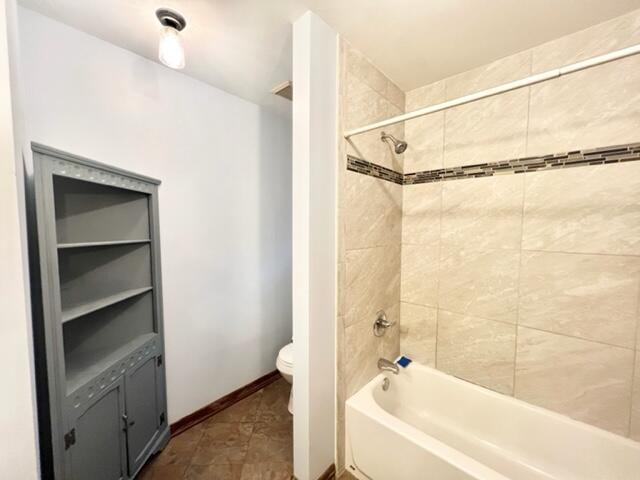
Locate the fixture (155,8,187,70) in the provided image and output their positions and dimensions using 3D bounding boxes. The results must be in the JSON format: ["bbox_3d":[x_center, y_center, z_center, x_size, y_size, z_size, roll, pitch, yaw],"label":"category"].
[{"bbox_3d":[-0.726,-0.982,1.180,0.128,0.203,0.128,3,5,44],"label":"fixture"}]

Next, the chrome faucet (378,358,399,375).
[{"bbox_3d":[0.481,0.894,1.689,0.135,0.064,0.060,3,5,45],"label":"chrome faucet"}]

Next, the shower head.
[{"bbox_3d":[0.490,-0.642,1.574,0.178,0.170,0.085,3,5,45],"label":"shower head"}]

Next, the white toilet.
[{"bbox_3d":[-0.044,0.996,2.062,0.430,0.750,0.710,3,5,44],"label":"white toilet"}]

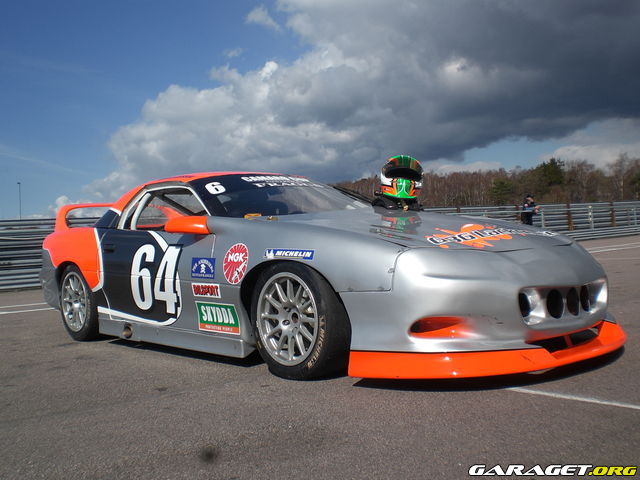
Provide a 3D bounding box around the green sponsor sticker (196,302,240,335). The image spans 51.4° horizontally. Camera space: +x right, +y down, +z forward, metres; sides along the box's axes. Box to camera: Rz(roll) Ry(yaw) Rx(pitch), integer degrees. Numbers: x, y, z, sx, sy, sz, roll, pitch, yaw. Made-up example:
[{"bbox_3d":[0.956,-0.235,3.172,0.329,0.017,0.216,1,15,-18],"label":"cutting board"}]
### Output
[{"bbox_3d":[-0.591,0.447,3.834,0.025,0.169,0.434,-3,0,-43],"label":"green sponsor sticker"}]

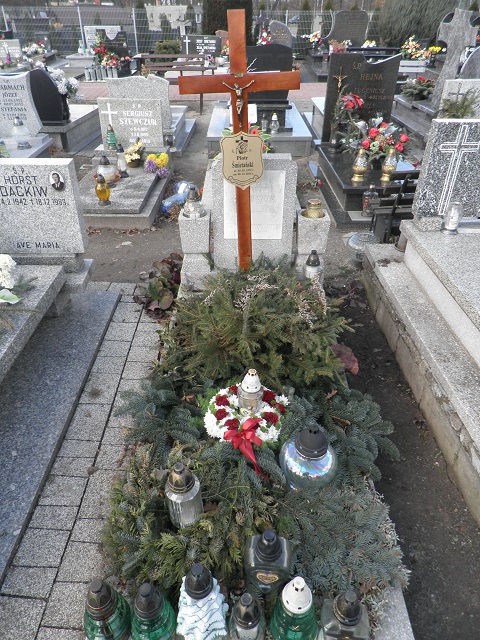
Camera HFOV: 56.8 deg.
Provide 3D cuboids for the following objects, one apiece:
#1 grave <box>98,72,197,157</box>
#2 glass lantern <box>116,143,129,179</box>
[{"bbox_3d":[-1.200,-2.768,5.882,0.930,0.900,2.300,0,35,0],"label":"grave"},{"bbox_3d":[-1.170,-1.587,4.439,0.115,0.320,0.115,0,35,0],"label":"glass lantern"}]

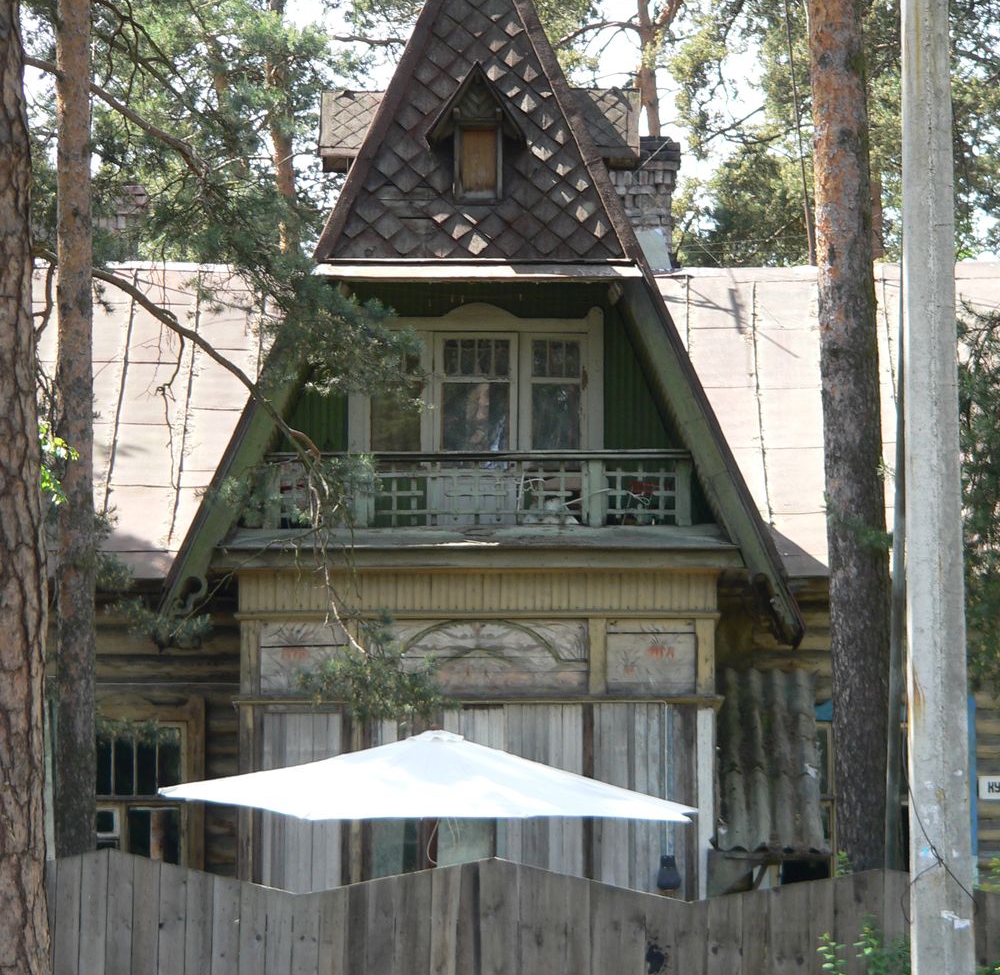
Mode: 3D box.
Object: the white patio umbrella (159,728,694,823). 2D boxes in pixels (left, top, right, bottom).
[{"bbox_3d":[-0.386,2.480,33.400,2.900,2.450,2.900,0,-4,0],"label":"white patio umbrella"}]

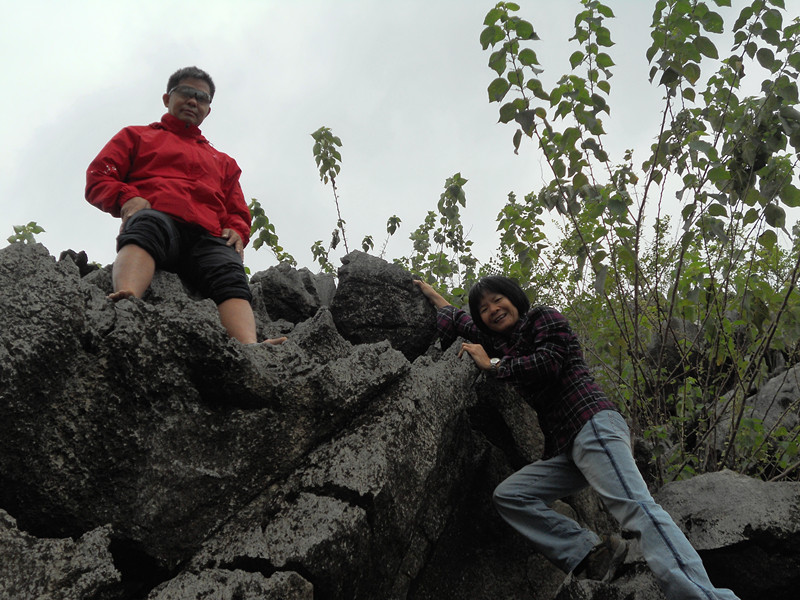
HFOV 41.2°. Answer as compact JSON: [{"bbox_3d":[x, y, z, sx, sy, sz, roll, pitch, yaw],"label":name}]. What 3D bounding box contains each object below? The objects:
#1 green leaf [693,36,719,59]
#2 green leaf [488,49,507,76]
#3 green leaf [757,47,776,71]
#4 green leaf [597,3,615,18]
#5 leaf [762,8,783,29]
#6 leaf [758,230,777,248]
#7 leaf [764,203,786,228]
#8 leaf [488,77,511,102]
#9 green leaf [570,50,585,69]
[{"bbox_3d":[1.442,-1.188,5.000,0.141,0.030,0.085,36,-66,2],"label":"green leaf"},{"bbox_3d":[0.459,-1.122,5.000,0.085,0.131,0.030,18,19,-1],"label":"green leaf"},{"bbox_3d":[1.758,-1.159,5.100,0.086,0.123,0.030,-37,3,25],"label":"green leaf"},{"bbox_3d":[0.986,-1.389,5.100,0.099,0.058,0.030,30,23,-1],"label":"green leaf"},{"bbox_3d":[1.647,-1.240,4.700,0.091,0.100,0.045,0,-25,0],"label":"leaf"},{"bbox_3d":[1.590,-0.266,4.600,0.080,0.089,0.045,0,-25,0],"label":"leaf"},{"bbox_3d":[1.589,-0.358,4.500,0.096,0.113,0.045,0,-25,0],"label":"leaf"},{"bbox_3d":[0.468,-0.990,5.000,0.094,0.121,0.030,31,17,-4],"label":"leaf"},{"bbox_3d":[0.852,-1.154,5.100,0.067,0.030,0.099,38,-70,-4],"label":"green leaf"}]

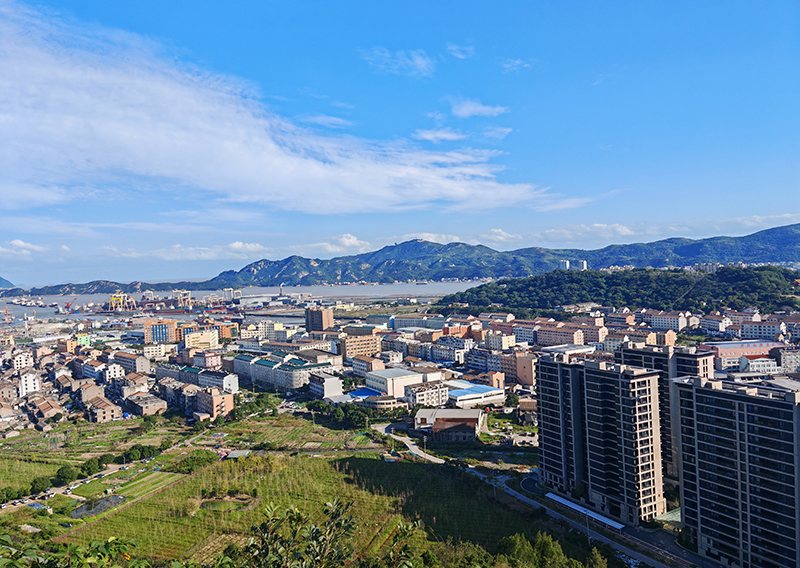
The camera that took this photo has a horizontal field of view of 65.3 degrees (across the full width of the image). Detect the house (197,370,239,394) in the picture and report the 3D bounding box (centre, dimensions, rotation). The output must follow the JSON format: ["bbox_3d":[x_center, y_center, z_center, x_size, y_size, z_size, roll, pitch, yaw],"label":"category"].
[{"bbox_3d":[-147.490,79.810,507.420,39.000,16.000,13.000,-1,2,44],"label":"house"}]

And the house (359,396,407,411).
[{"bbox_3d":[-12.540,80.280,423.670,30.000,7.200,16.000,-3,1,-10],"label":"house"}]

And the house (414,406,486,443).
[{"bbox_3d":[27.900,79.060,355.110,38.000,9.500,36.000,-2,1,3],"label":"house"}]

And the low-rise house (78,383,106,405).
[{"bbox_3d":[-240.960,85.060,486.300,16.000,13.000,12.000,-3,2,-27],"label":"low-rise house"}]

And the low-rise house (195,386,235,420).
[{"bbox_3d":[-125.520,79.790,424.280,13.190,17.850,33.830,-4,2,-35],"label":"low-rise house"}]

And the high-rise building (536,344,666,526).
[{"bbox_3d":[76.490,56.920,244.240,15.000,55.000,50.500,-3,2,-29],"label":"high-rise building"}]

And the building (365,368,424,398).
[{"bbox_3d":[-4.490,74.550,469.770,28.040,14.290,36.910,-4,2,-29],"label":"building"}]

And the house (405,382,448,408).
[{"bbox_3d":[17.810,76.580,434.840,23.500,11.300,24.000,-3,2,-24],"label":"house"}]

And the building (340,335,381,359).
[{"bbox_3d":[-40.700,66.190,658.870,37.730,23.440,17.030,-3,2,-21],"label":"building"}]

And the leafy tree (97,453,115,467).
[{"bbox_3d":[-148.910,89.450,316.510,8.400,6.600,8.400,-3,1,0],"label":"leafy tree"}]

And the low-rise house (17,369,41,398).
[{"bbox_3d":[-304.880,82.560,510.450,13.000,19.500,16.000,-3,2,-30],"label":"low-rise house"}]

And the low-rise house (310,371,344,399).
[{"bbox_3d":[-57.070,76.580,478.220,13.350,14.690,31.860,-4,2,-29],"label":"low-rise house"}]

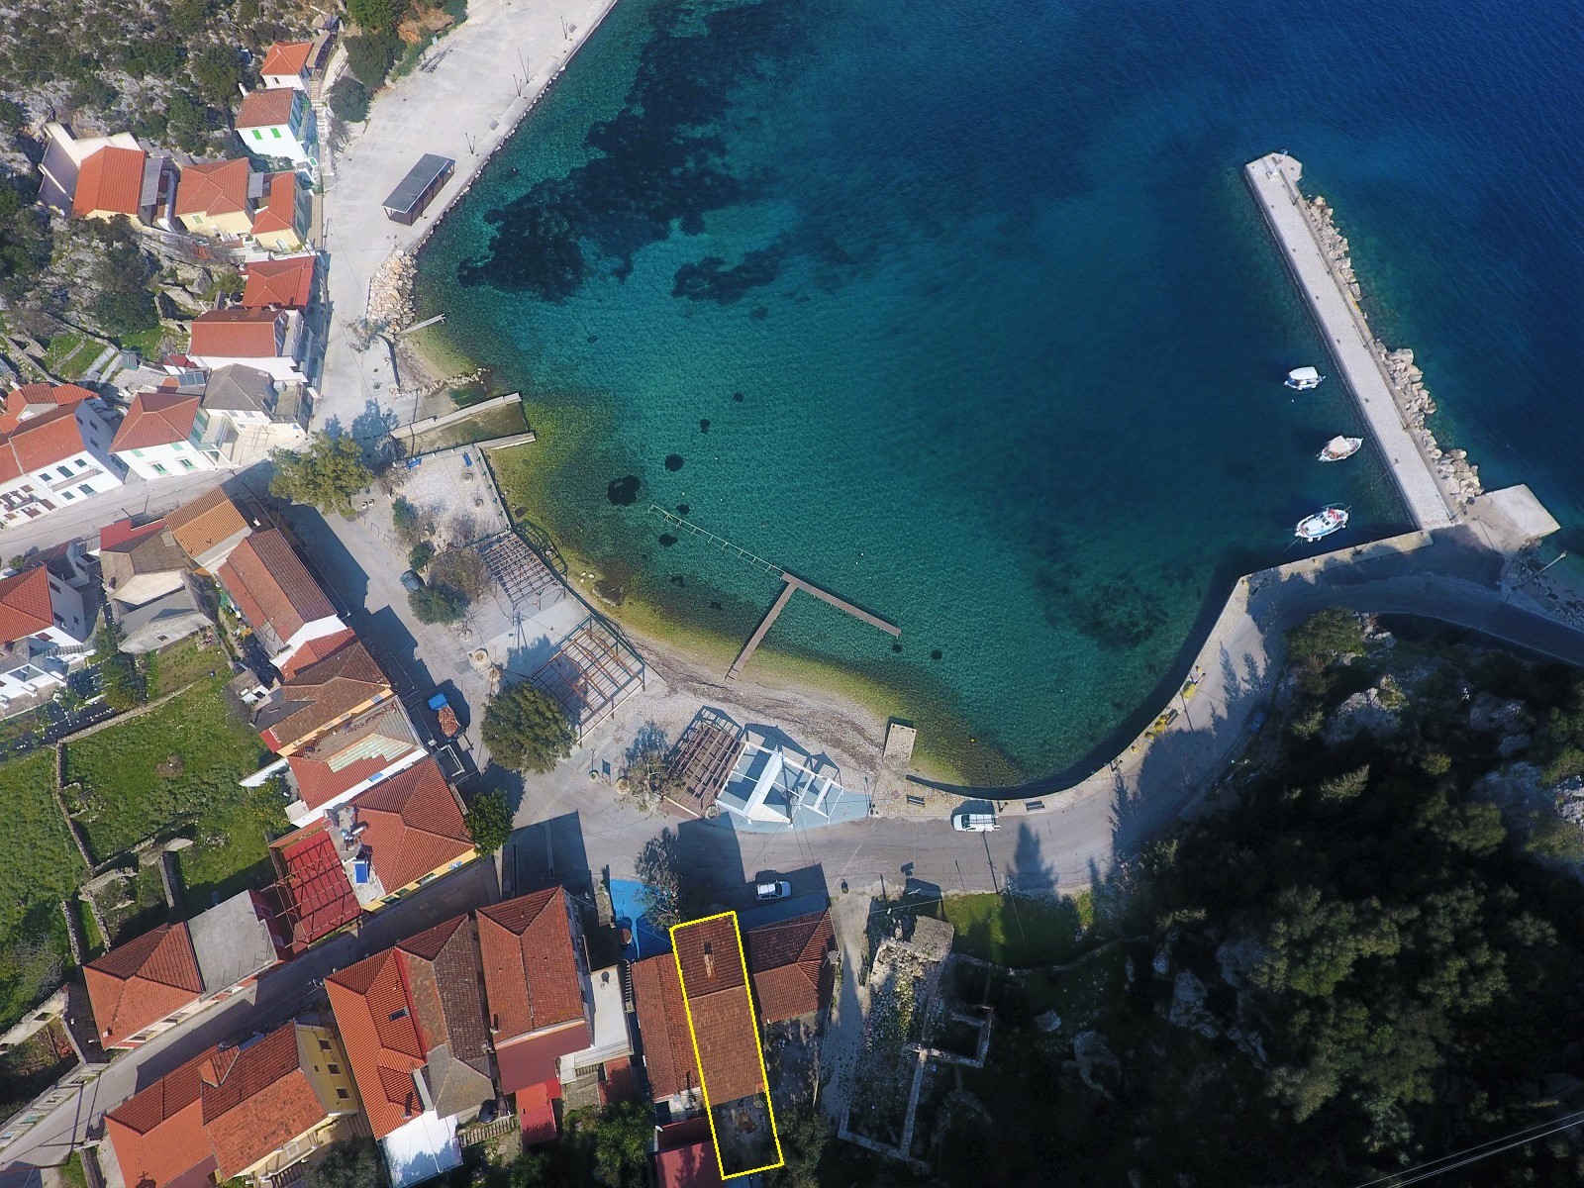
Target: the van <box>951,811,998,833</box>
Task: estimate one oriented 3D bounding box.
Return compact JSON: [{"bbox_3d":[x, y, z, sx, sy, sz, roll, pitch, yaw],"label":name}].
[{"bbox_3d":[20.472,25.813,102.962,4.380,1.880,1.740,0,62,0],"label":"van"}]

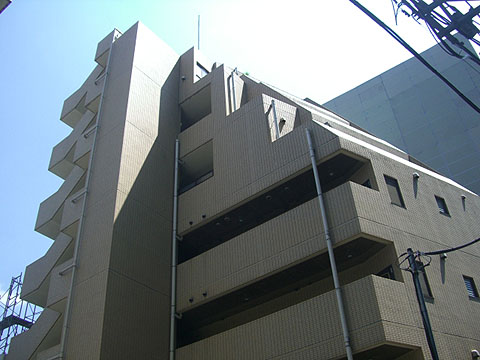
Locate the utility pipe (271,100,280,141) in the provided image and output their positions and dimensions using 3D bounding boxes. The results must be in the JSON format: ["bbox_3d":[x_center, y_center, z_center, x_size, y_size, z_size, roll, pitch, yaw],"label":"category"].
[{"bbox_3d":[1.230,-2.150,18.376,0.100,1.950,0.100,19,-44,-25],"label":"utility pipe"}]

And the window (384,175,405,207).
[{"bbox_3d":[4.522,0.355,15.508,0.600,1.120,0.120,19,-44,-25],"label":"window"}]

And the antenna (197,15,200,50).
[{"bbox_3d":[-2.028,-7.313,26.029,0.080,3.044,0.080,-29,-45,28],"label":"antenna"}]

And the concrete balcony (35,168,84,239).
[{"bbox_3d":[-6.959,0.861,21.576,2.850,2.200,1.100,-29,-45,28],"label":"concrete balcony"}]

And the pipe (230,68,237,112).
[{"bbox_3d":[-0.242,-3.667,21.125,0.140,2.600,0.140,19,-44,-25],"label":"pipe"}]

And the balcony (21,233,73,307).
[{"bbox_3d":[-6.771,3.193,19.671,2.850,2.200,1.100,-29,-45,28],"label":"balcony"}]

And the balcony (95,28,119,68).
[{"bbox_3d":[-6.072,-6.102,24.760,1.250,1.340,0.800,-29,-45,28],"label":"balcony"}]

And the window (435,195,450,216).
[{"bbox_3d":[6.339,0.830,16.595,0.490,0.720,0.120,19,-44,-25],"label":"window"}]

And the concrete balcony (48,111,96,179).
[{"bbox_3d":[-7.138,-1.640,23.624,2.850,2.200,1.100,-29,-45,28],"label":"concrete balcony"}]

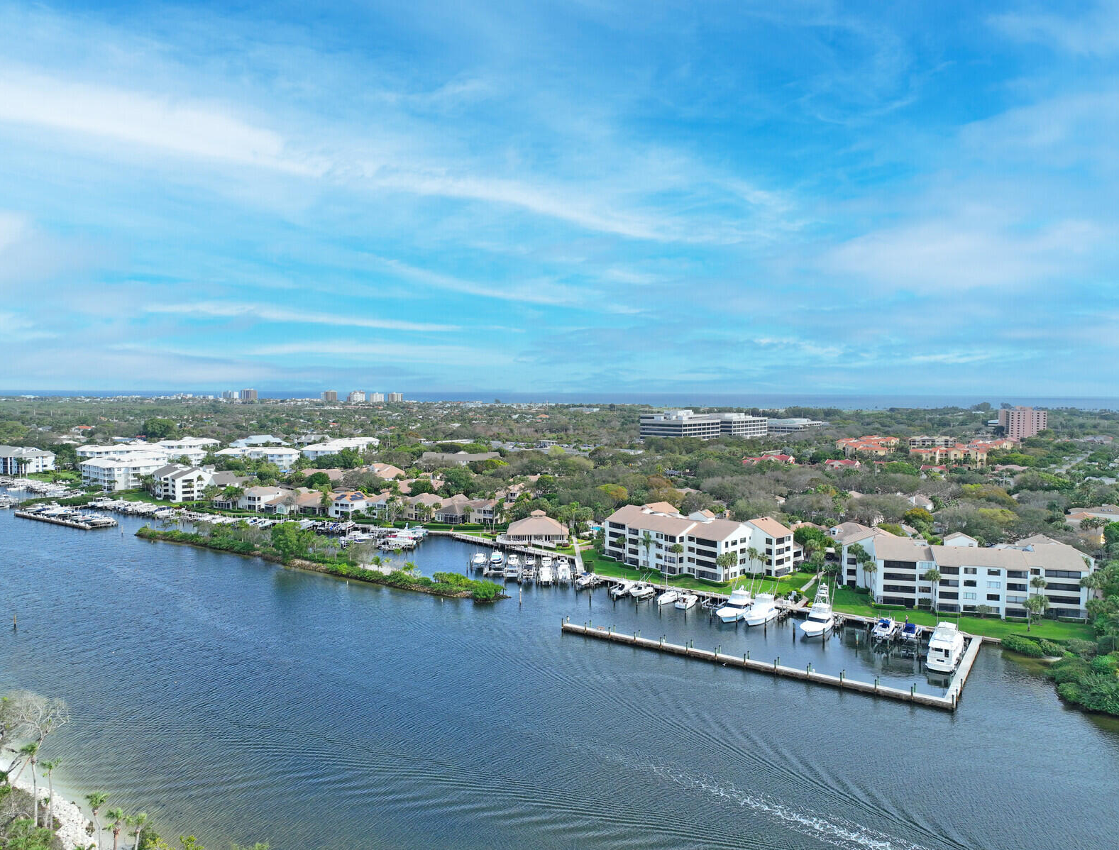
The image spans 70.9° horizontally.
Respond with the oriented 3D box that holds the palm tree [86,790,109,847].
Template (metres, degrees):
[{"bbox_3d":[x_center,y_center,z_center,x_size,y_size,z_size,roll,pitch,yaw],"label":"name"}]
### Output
[{"bbox_3d":[-49.062,42.653,83.482,2.700,7.300,2.700,0,3,0],"label":"palm tree"}]

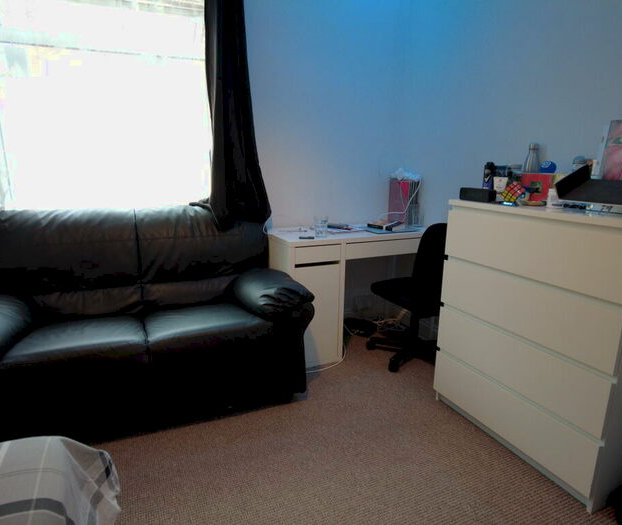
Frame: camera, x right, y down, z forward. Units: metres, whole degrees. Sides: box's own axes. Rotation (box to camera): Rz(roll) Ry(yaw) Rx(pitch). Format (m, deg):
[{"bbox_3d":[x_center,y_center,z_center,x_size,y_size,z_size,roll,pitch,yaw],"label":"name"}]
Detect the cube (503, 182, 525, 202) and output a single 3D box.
[{"bbox_3d":[0.832,-0.288,1.660,0.058,0.058,0.058,-38,68,-11],"label":"cube"}]

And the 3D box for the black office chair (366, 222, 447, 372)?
[{"bbox_3d":[0.667,0.163,2.453,0.550,0.880,0.580,-6,14,-24],"label":"black office chair"}]

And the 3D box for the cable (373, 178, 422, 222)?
[{"bbox_3d":[0.599,-0.420,2.841,0.310,0.300,0.180,-6,14,-24],"label":"cable"}]

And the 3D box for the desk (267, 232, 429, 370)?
[{"bbox_3d":[0.267,0.163,2.734,1.050,0.750,0.500,-6,14,-24],"label":"desk"}]

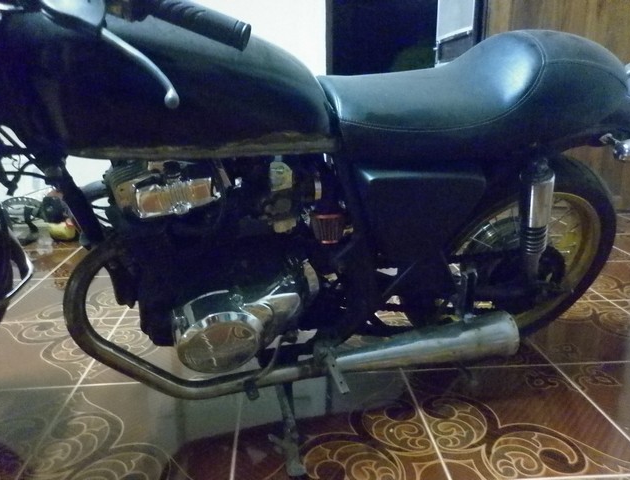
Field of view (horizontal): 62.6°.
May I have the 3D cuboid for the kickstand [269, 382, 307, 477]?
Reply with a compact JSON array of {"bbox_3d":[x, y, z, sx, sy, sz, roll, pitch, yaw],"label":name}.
[{"bbox_3d":[-0.054,0.357,1.086,0.085,0.060,0.270,3,58,-20],"label":"kickstand"}]

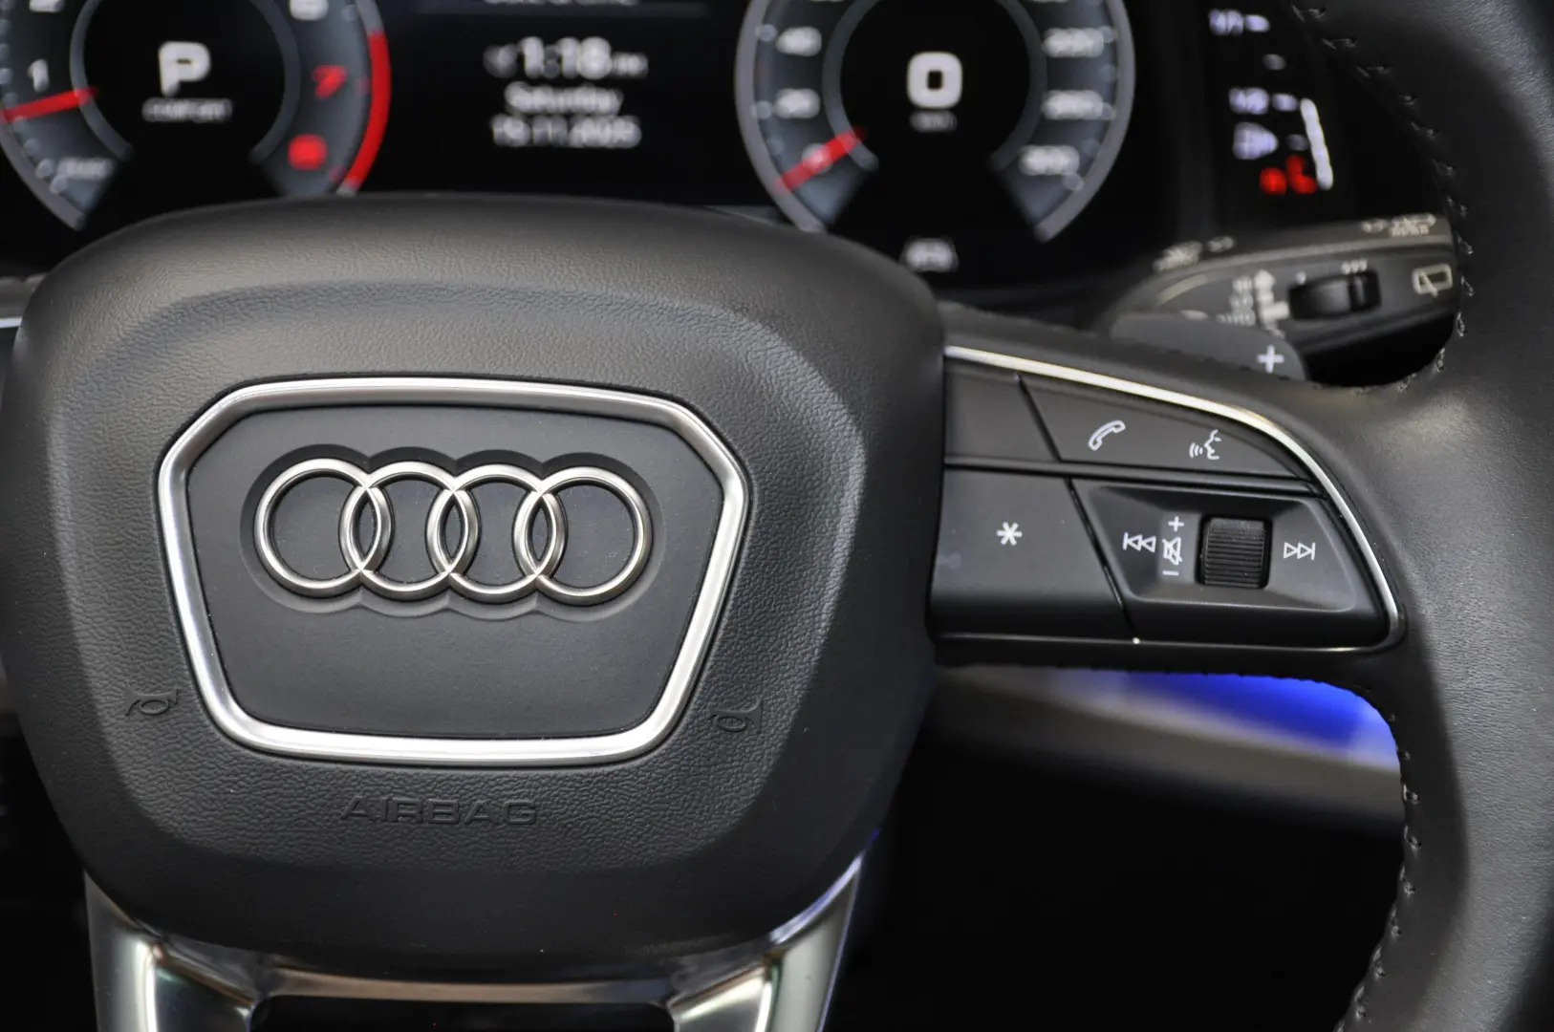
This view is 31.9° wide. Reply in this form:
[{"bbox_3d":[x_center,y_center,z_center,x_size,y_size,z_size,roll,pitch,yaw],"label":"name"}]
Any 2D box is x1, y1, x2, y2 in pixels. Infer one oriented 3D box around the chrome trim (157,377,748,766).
[{"bbox_3d":[-0.051,0.009,0.430,0.093,0.061,0.010,2,1,1],"label":"chrome trim"}]

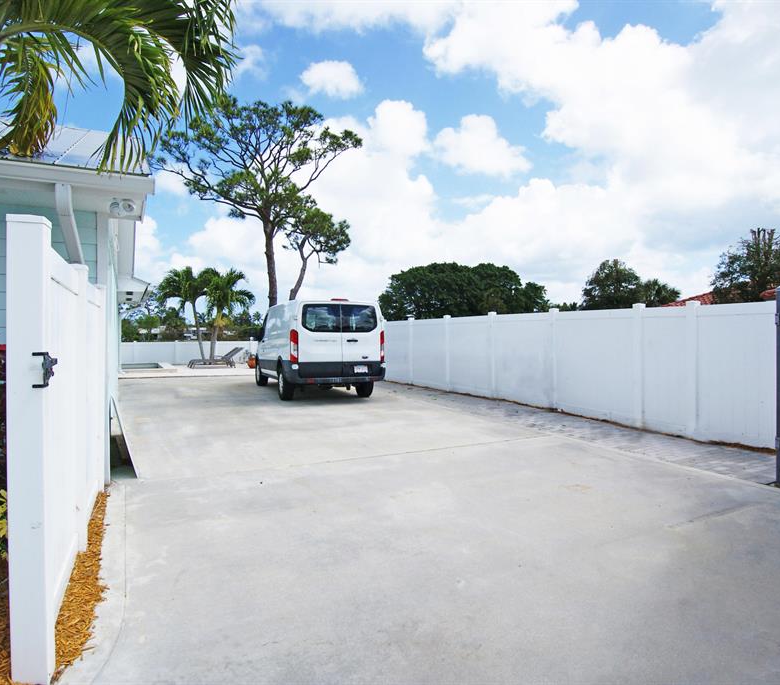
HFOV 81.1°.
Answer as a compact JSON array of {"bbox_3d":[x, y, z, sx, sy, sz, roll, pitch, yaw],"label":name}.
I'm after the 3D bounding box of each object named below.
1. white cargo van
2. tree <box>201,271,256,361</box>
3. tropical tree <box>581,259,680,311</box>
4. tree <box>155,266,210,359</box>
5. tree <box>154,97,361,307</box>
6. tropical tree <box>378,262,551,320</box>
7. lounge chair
[{"bbox_3d":[-2.100,0.180,11.750,2.100,2.090,5.650,0,1,-24],"label":"white cargo van"},{"bbox_3d":[-7.500,-1.193,20.900,2.600,4.450,2.600,0,0,-20],"label":"tree"},{"bbox_3d":[17.347,-3.549,33.000,7.000,7.000,6.000,0,1,28],"label":"tropical tree"},{"bbox_3d":[-9.427,-1.239,20.900,2.600,4.500,2.600,0,1,-24],"label":"tree"},{"bbox_3d":[-7.018,-6.023,24.500,10.300,14.200,9.500,0,0,-16],"label":"tree"},{"bbox_3d":[6.868,-3.411,42.000,15.000,8.300,11.000,0,0,9],"label":"tropical tree"},{"bbox_3d":[-7.180,0.631,18.800,2.000,0.880,0.750,0,1,-30],"label":"lounge chair"}]

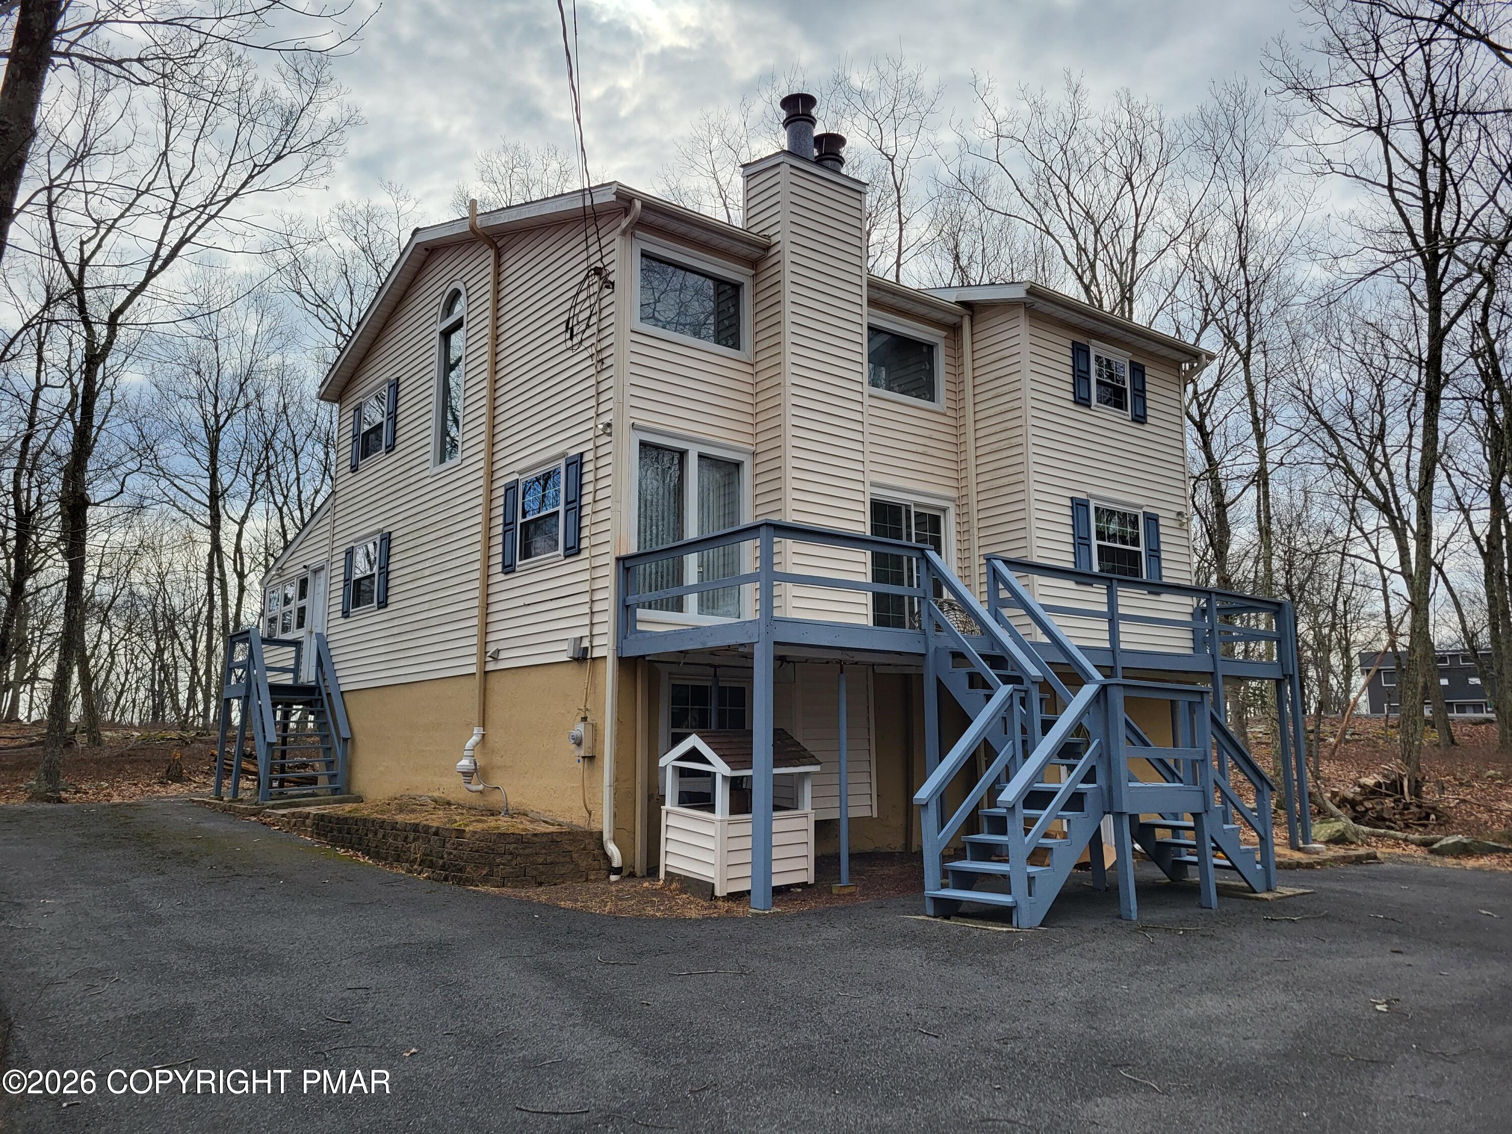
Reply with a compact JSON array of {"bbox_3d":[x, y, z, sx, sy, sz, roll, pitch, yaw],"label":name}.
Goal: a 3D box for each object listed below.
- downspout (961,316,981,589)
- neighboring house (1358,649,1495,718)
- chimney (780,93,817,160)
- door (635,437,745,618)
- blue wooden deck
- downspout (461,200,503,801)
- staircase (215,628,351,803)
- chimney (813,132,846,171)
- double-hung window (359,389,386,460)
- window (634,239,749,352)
[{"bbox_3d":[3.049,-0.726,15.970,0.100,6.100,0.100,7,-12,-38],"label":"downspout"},{"bbox_3d":[57.358,10.140,97.000,10.500,6.400,8.000,-4,-10,20],"label":"neighboring house"},{"bbox_3d":[0.579,-5.647,14.751,0.470,1.020,0.470,0,-9,0],"label":"chimney"},{"bbox_3d":[-0.750,-0.423,13.229,1.580,2.030,0.120,7,-12,-38],"label":"door"},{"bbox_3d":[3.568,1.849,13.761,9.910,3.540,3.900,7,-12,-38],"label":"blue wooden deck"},{"bbox_3d":[-3.736,-1.063,15.061,0.450,8.030,0.270,7,-12,-38],"label":"downspout"},{"bbox_3d":[-8.043,2.490,19.333,1.240,2.850,3.220,7,-12,-38],"label":"staircase"},{"bbox_3d":[0.980,-5.395,15.030,0.430,0.650,0.430,0,-9,0],"label":"chimney"},{"bbox_3d":[-6.473,-2.381,19.142,0.110,1.230,1.180,7,-12,-38],"label":"double-hung window"},{"bbox_3d":[-0.752,-3.207,13.679,1.710,1.110,0.120,7,-12,-38],"label":"window"}]

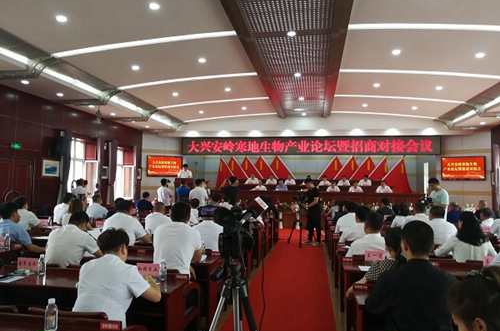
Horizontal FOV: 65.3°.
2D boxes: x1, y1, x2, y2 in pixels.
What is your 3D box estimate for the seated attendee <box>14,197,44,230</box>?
[{"bbox_3d":[-4.089,1.230,7.200,0.540,1.300,0.720,0,-3,21],"label":"seated attendee"}]

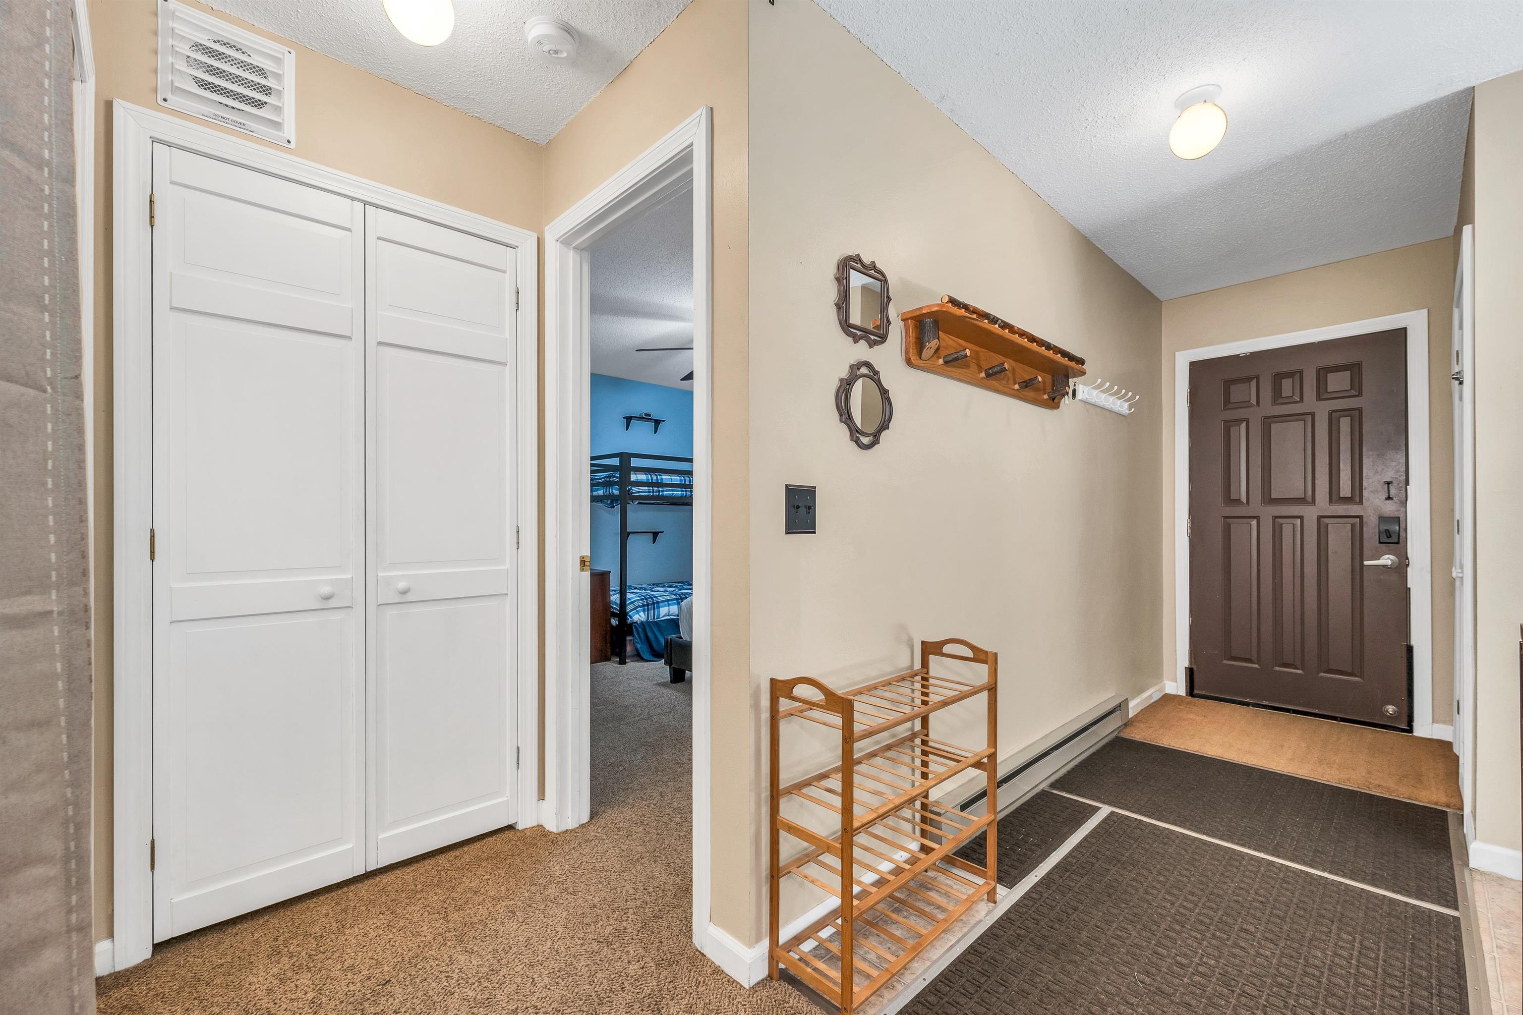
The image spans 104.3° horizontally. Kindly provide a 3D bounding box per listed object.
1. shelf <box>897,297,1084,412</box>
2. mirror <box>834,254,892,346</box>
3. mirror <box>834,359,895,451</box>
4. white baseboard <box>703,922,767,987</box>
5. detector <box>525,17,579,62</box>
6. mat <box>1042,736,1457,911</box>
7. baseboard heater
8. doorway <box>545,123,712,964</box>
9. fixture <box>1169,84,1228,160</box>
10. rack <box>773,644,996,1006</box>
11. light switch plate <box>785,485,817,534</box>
[{"bbox_3d":[0.925,-0.520,2.161,1.234,0.185,0.140,1,-1,-43],"label":"shelf"},{"bbox_3d":[0.292,-0.576,1.655,0.256,0.252,0.025,1,-1,-43],"label":"mirror"},{"bbox_3d":[0.296,-0.285,1.659,0.264,0.250,0.025,1,-1,-43],"label":"mirror"},{"bbox_3d":[-0.060,1.058,1.425,0.070,0.093,0.145,1,-1,-43],"label":"white baseboard"},{"bbox_3d":[-0.598,-1.326,1.693,0.145,0.042,0.145,0,-1,0],"label":"detector"},{"bbox_3d":[1.857,1.119,2.290,0.810,0.012,1.065,1,-1,-43],"label":"mat"},{"bbox_3d":[1.224,1.045,2.489,1.850,0.150,0.063,1,-1,-43],"label":"baseboard heater"},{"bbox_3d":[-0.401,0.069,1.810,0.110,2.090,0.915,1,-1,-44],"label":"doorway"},{"bbox_3d":[1.420,-1.240,1.926,0.155,0.200,0.155,1,-1,-43],"label":"fixture"},{"bbox_3d":[0.334,0.742,1.521,0.660,0.730,0.230,1,-1,-43],"label":"rack"},{"bbox_3d":[0.106,0.007,1.493,0.115,0.118,0.012,1,-1,-43],"label":"light switch plate"}]

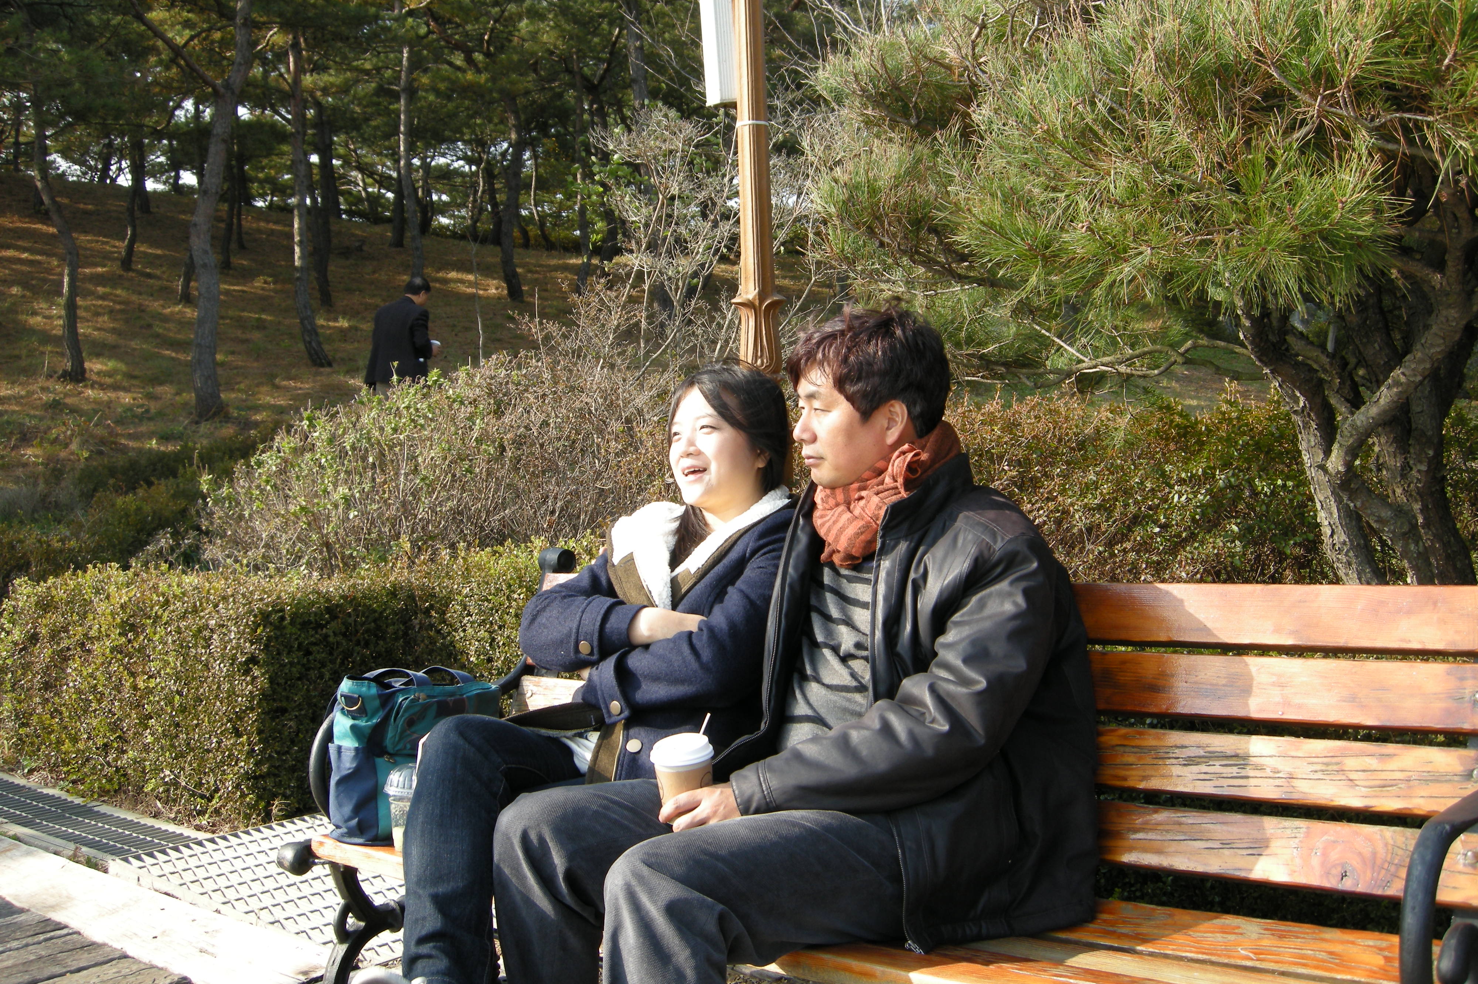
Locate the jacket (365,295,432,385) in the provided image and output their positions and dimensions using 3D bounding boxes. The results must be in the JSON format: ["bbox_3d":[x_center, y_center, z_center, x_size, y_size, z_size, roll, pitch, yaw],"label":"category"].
[{"bbox_3d":[-2.820,-1.260,12.400,0.500,0.770,0.340,-2,0,27],"label":"jacket"}]

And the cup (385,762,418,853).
[{"bbox_3d":[-0.582,0.562,2.650,0.096,0.163,0.096,-2,0,0],"label":"cup"}]

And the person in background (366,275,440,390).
[{"bbox_3d":[-2.810,-0.930,12.400,0.520,1.680,0.420,-2,0,27],"label":"person in background"}]

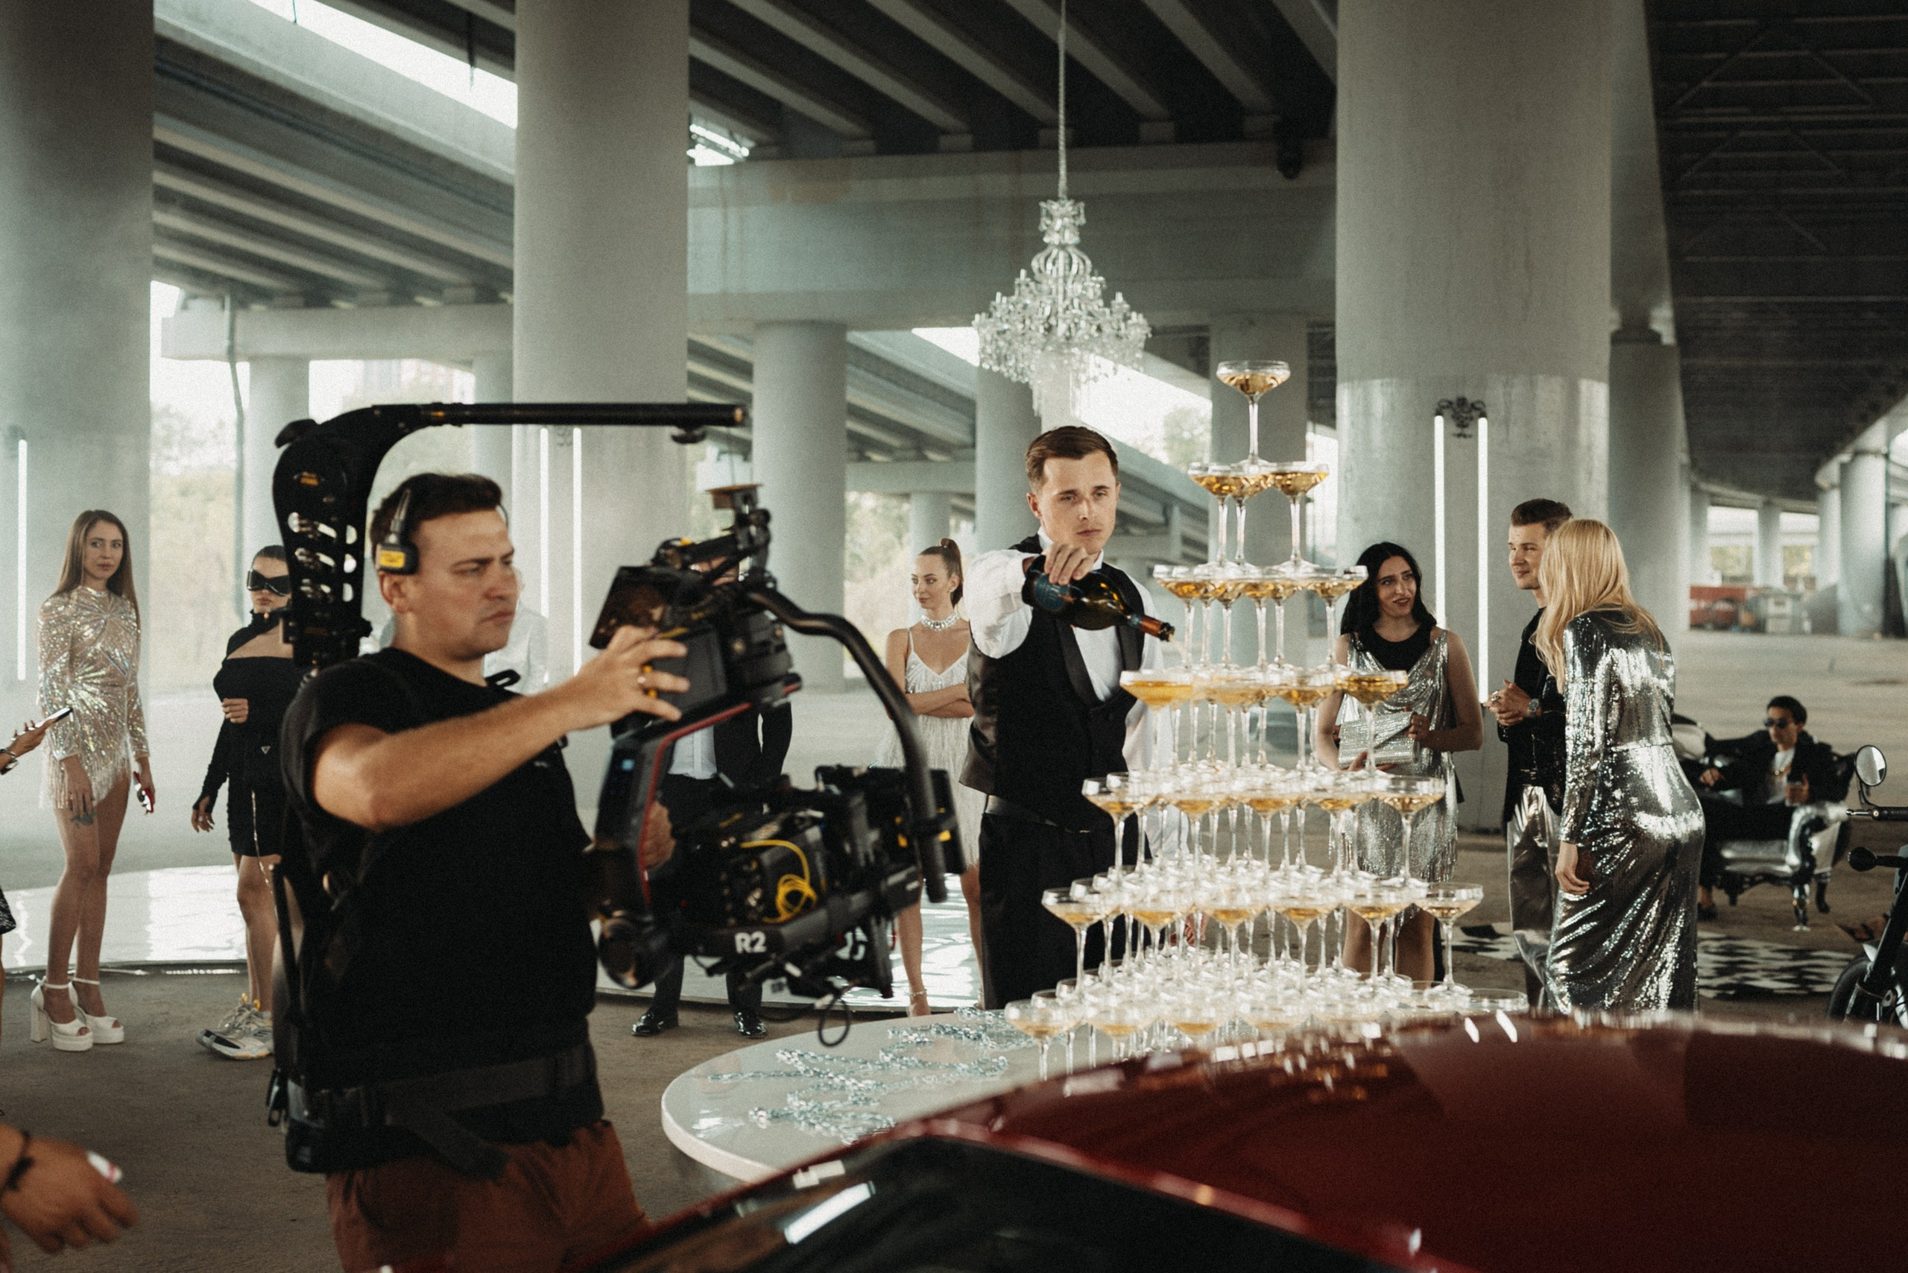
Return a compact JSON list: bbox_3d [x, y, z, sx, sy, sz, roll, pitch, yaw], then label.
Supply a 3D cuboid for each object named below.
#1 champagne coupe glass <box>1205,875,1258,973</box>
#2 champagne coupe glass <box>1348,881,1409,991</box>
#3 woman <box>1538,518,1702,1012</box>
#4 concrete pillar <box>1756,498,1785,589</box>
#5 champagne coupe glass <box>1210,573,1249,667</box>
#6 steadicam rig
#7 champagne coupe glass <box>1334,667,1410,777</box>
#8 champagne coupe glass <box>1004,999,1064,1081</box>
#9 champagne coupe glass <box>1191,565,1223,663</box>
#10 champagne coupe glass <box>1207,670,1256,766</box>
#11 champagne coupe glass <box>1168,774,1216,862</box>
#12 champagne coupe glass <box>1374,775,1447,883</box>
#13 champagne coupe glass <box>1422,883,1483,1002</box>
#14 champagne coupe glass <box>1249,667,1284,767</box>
[{"bbox_3d":[0.394,0.430,2.985,0.106,0.153,0.106,0,1,0],"label":"champagne coupe glass"},{"bbox_3d":[0.634,0.449,3.190,0.113,0.162,0.113,0,1,0],"label":"champagne coupe glass"},{"bbox_3d":[1.854,0.562,5.904,0.450,1.760,0.440,1,1,38],"label":"woman"},{"bbox_3d":[38.517,-3.443,100.000,1.231,5.973,1.231,0,1,0],"label":"concrete pillar"},{"bbox_3d":[0.423,-0.024,3.268,0.107,0.151,0.107,0,1,0],"label":"champagne coupe glass"},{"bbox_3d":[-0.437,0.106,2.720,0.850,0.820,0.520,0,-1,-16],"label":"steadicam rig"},{"bbox_3d":[0.606,0.124,3.081,0.107,0.151,0.107,0,1,0],"label":"champagne coupe glass"},{"bbox_3d":[0.132,0.612,3.089,0.113,0.162,0.113,0,1,0],"label":"champagne coupe glass"},{"bbox_3d":[0.400,-0.031,3.347,0.113,0.162,0.113,0,1,0],"label":"champagne coupe glass"},{"bbox_3d":[0.419,0.128,3.220,0.113,0.162,0.113,0,1,0],"label":"champagne coupe glass"},{"bbox_3d":[0.343,0.279,3.010,0.106,0.153,0.106,0,1,0],"label":"champagne coupe glass"},{"bbox_3d":[0.653,0.279,3.050,0.106,0.153,0.106,0,1,0],"label":"champagne coupe glass"},{"bbox_3d":[0.710,0.439,3.044,0.107,0.151,0.107,0,1,0],"label":"champagne coupe glass"},{"bbox_3d":[0.475,0.124,3.250,0.107,0.151,0.107,0,1,0],"label":"champagne coupe glass"}]

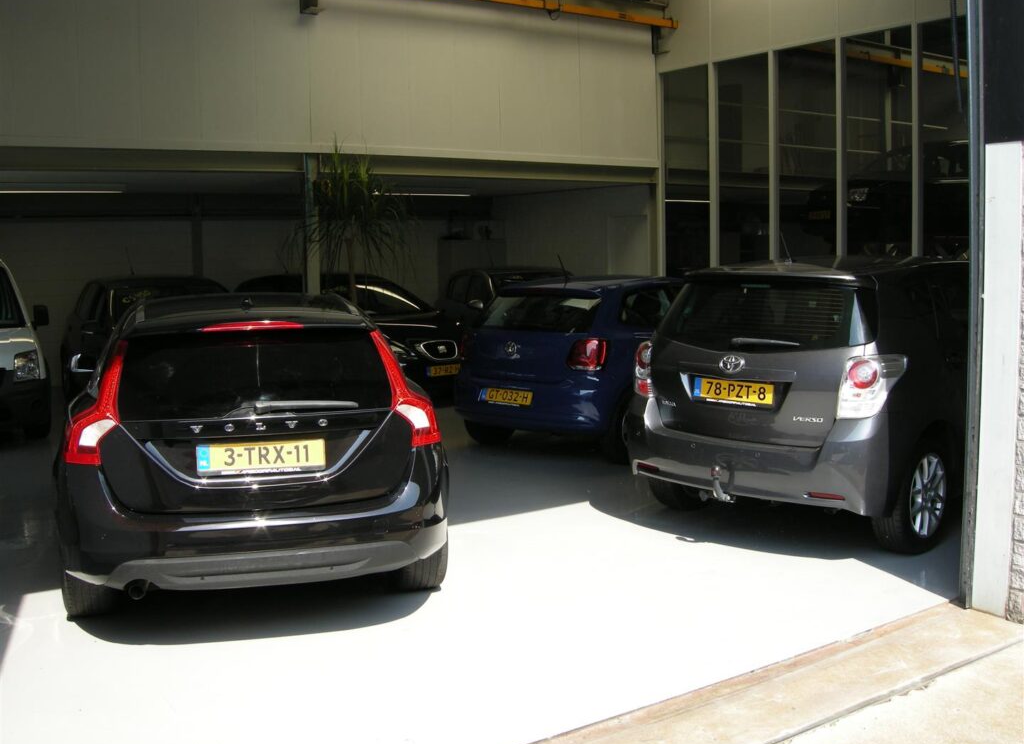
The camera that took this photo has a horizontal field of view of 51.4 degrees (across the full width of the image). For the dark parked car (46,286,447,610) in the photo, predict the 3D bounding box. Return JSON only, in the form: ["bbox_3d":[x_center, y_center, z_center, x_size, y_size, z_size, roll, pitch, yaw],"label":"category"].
[{"bbox_3d":[-1.608,0.257,6.362,1.870,1.480,4.630,-3,6,-16],"label":"dark parked car"}]

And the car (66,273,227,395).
[{"bbox_3d":[-3.925,-0.317,12.029,1.730,1.510,4.000,-4,7,-30],"label":"car"}]

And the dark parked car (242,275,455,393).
[{"bbox_3d":[-1.991,-0.405,12.714,1.755,1.455,4.250,-5,8,-38],"label":"dark parked car"}]

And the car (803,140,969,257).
[{"bbox_3d":[5.760,-2.373,14.779,4.300,1.480,1.760,-5,7,-33],"label":"car"}]

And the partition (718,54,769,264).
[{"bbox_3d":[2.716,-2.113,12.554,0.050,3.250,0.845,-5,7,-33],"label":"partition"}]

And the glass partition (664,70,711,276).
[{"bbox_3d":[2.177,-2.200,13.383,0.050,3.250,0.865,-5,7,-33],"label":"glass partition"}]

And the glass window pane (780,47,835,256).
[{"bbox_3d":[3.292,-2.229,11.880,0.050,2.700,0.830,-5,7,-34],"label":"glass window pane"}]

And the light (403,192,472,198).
[{"bbox_3d":[-1.092,-2.333,14.094,1.500,0.080,0.130,-5,7,-33],"label":"light"}]

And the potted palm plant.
[{"bbox_3d":[-1.548,-0.859,10.562,1.200,2.820,1.200,-1,6,0],"label":"potted palm plant"}]

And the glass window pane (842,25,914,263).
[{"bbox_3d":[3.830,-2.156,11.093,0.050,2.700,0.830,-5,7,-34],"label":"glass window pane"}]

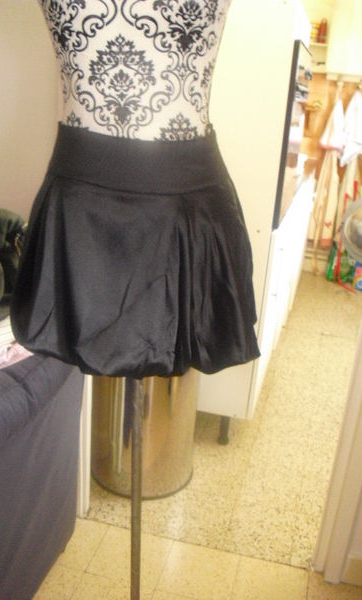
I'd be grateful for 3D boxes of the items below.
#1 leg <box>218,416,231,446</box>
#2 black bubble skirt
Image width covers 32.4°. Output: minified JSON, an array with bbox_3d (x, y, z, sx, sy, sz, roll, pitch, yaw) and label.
[{"bbox_3d":[0.172,0.497,2.413,0.042,0.123,0.042,9,19,13],"label":"leg"},{"bbox_3d":[-0.085,-0.105,1.151,0.465,0.400,0.360,5,18,8],"label":"black bubble skirt"}]

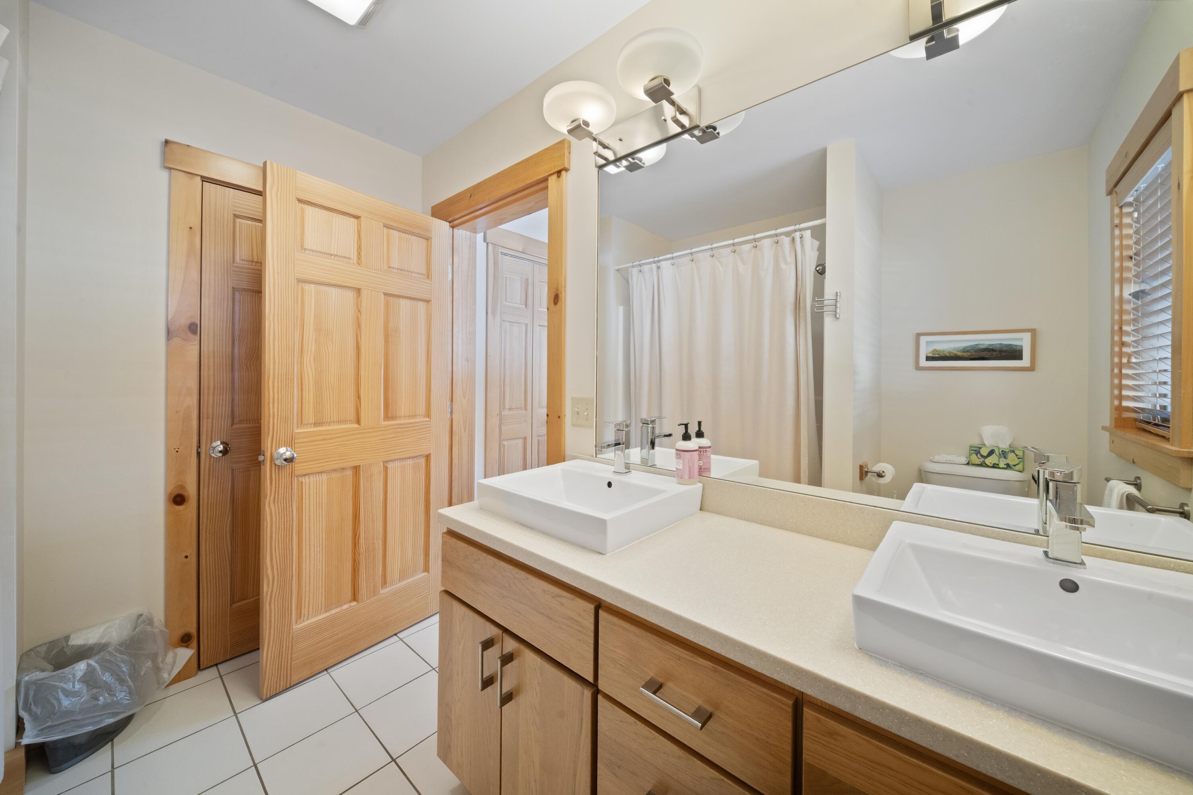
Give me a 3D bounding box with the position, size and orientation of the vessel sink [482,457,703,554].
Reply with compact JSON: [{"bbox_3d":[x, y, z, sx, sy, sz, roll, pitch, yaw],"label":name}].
[{"bbox_3d":[-0.018,0.295,1.188,0.496,0.081,0.442,2,1,41],"label":"vessel sink"}]

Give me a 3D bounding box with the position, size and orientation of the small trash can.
[{"bbox_3d":[-1.776,1.024,1.406,0.267,0.325,0.315,2,1,41],"label":"small trash can"}]

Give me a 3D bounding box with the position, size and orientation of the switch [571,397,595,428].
[{"bbox_3d":[-0.054,0.055,1.536,0.115,0.116,0.013,2,1,41],"label":"switch"}]

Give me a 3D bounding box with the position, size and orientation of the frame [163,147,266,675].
[{"bbox_3d":[-1.489,0.074,1.947,0.080,2.216,0.850,2,1,41],"label":"frame"}]

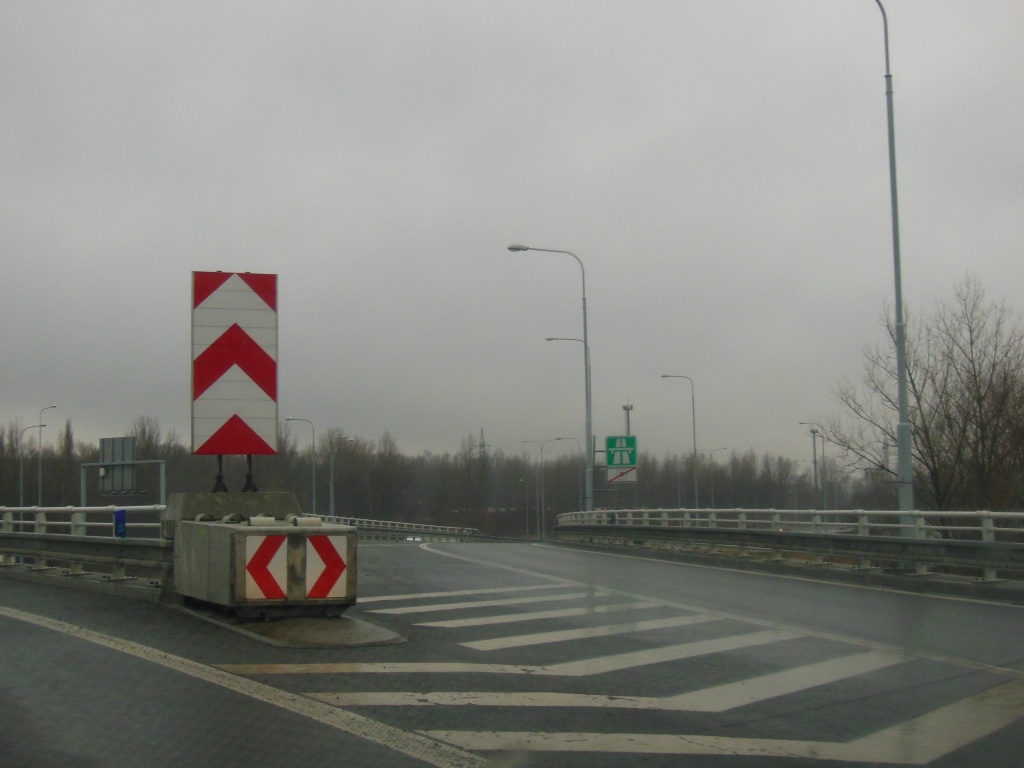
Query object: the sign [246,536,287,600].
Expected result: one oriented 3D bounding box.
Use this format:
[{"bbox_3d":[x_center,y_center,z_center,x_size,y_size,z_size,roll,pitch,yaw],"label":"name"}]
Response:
[{"bbox_3d":[-2.965,2.213,18.570,0.500,0.750,0.040,1,-5,-20],"label":"sign"}]

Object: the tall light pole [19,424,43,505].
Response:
[{"bbox_3d":[-32.806,7.964,104.569,0.300,10.300,2.400,4,-7,-43],"label":"tall light pole"}]

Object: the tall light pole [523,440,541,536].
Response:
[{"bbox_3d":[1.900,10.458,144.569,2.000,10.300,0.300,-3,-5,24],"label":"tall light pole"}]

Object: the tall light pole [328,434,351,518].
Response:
[{"bbox_3d":[-14.475,9.484,129.569,0.300,10.300,2.400,3,-6,-37],"label":"tall light pole"}]

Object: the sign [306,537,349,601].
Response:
[{"bbox_3d":[-2.272,2.234,18.830,0.500,0.750,0.040,1,-5,-20],"label":"sign"}]

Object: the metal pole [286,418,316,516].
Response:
[{"bbox_3d":[-17.044,7.976,124.569,2.600,10.300,0.300,0,-5,-13],"label":"metal pole"}]

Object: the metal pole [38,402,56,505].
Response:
[{"bbox_3d":[-33.687,6.770,111.569,0.300,10.300,2.500,2,-5,-27],"label":"metal pole"}]

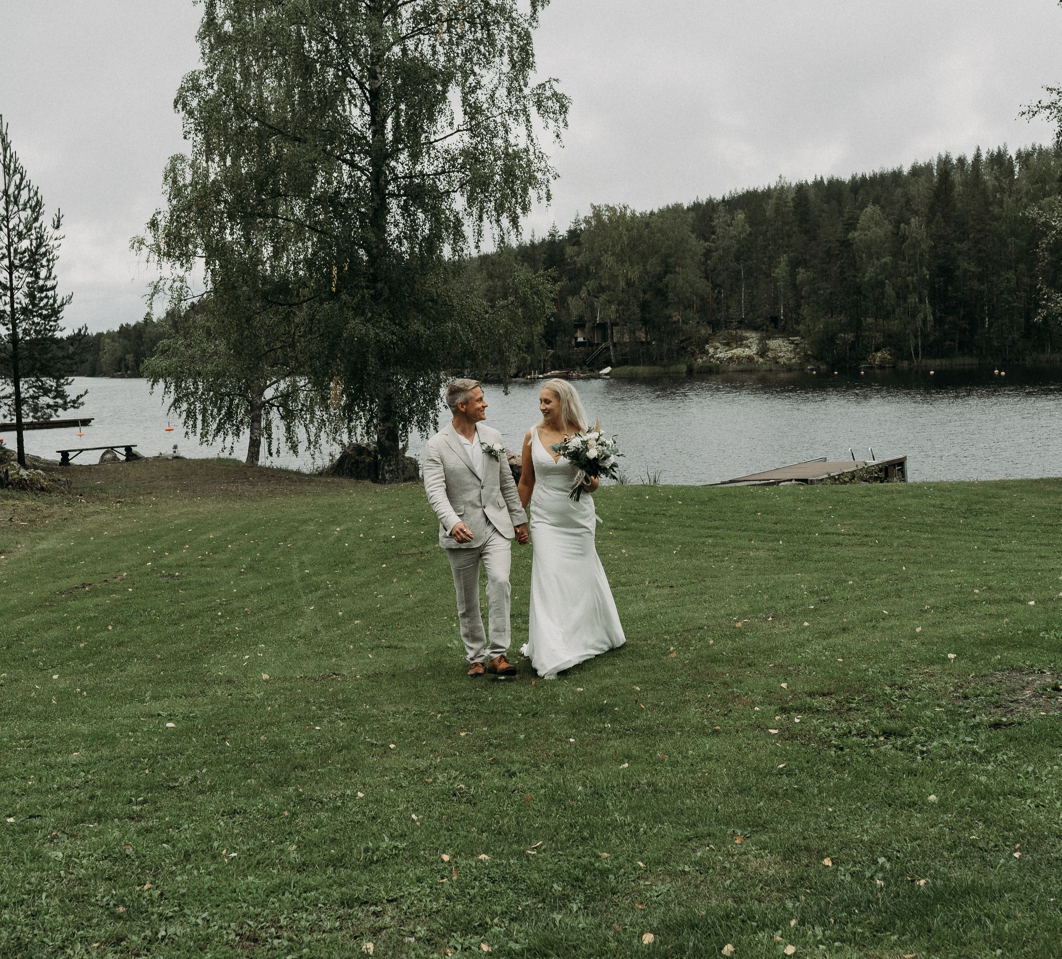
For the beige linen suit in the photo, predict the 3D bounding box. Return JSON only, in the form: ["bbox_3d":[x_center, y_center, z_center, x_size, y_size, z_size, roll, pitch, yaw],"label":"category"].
[{"bbox_3d":[-0.342,0.376,9.450,0.580,1.430,0.420,-2,5,-16],"label":"beige linen suit"}]

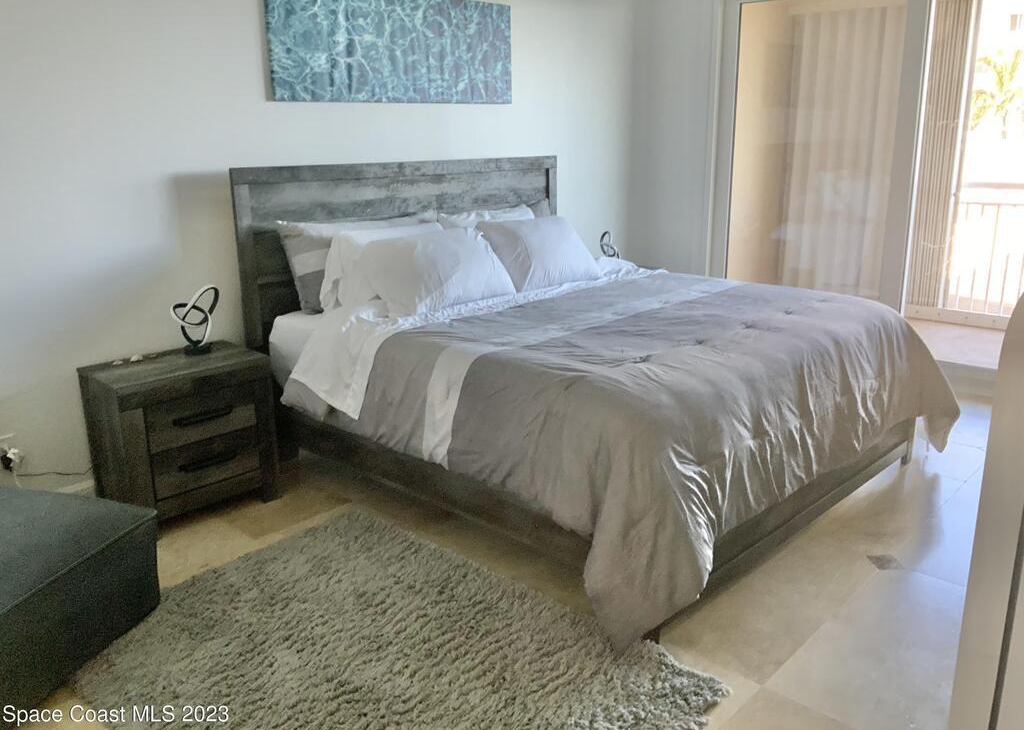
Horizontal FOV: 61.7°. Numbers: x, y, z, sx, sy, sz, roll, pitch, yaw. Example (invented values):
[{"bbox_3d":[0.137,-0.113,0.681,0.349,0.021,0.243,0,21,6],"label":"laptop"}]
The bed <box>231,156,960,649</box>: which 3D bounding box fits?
[{"bbox_3d":[0.337,-0.188,3.725,2.240,1.346,2.190,13,20,43],"label":"bed"}]

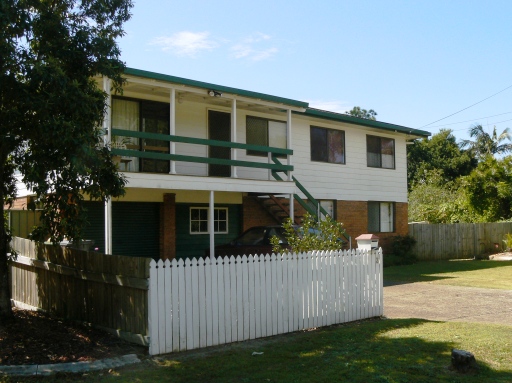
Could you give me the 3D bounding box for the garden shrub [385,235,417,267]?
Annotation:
[{"bbox_3d":[5.408,2.175,21.004,1.150,1.200,1.100,2,-5,-42],"label":"garden shrub"}]

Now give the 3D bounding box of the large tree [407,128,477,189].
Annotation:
[{"bbox_3d":[10.101,-0.065,30.907,4.800,6.710,4.800,2,-5,-42],"label":"large tree"}]

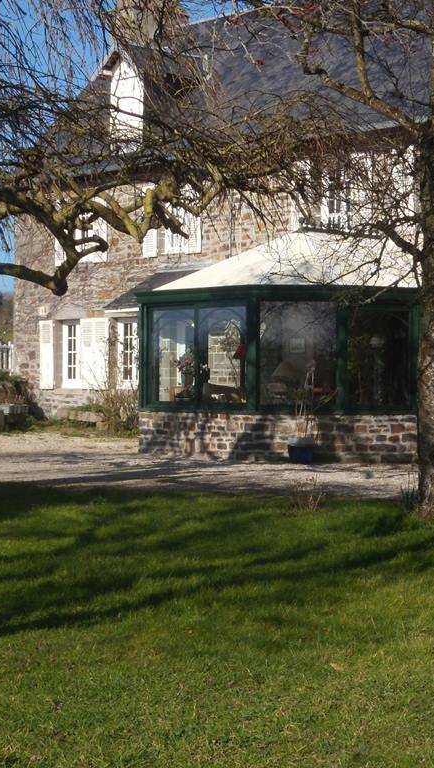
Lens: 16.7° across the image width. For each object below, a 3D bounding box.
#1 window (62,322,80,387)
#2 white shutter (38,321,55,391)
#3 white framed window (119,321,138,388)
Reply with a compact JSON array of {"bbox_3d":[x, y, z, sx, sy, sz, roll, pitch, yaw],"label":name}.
[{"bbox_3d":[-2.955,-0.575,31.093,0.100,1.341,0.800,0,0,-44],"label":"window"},{"bbox_3d":[-3.584,-0.614,31.309,0.050,1.464,0.468,0,0,-44],"label":"white shutter"},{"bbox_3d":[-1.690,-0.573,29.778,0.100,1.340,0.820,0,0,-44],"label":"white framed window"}]

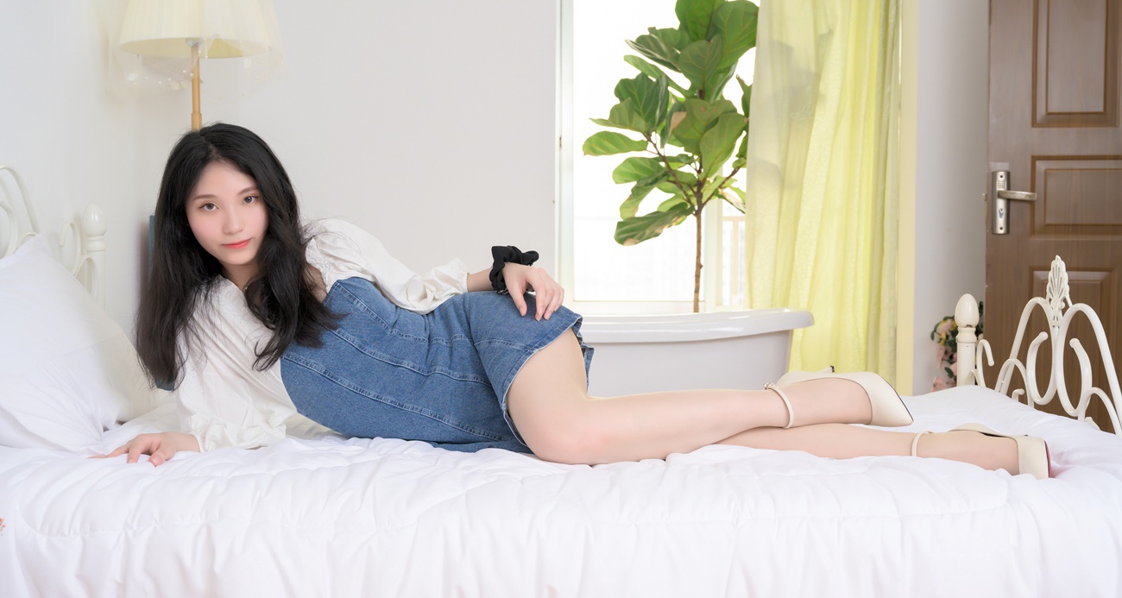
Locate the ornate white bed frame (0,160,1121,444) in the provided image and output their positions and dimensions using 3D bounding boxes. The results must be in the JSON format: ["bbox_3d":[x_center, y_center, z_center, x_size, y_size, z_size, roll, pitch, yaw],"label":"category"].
[{"bbox_3d":[-0.086,0.228,2.499,2.060,1.100,1.220,0,3,1],"label":"ornate white bed frame"}]

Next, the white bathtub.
[{"bbox_3d":[0.085,0.358,4.773,1.620,0.620,0.740,0,3,0],"label":"white bathtub"}]

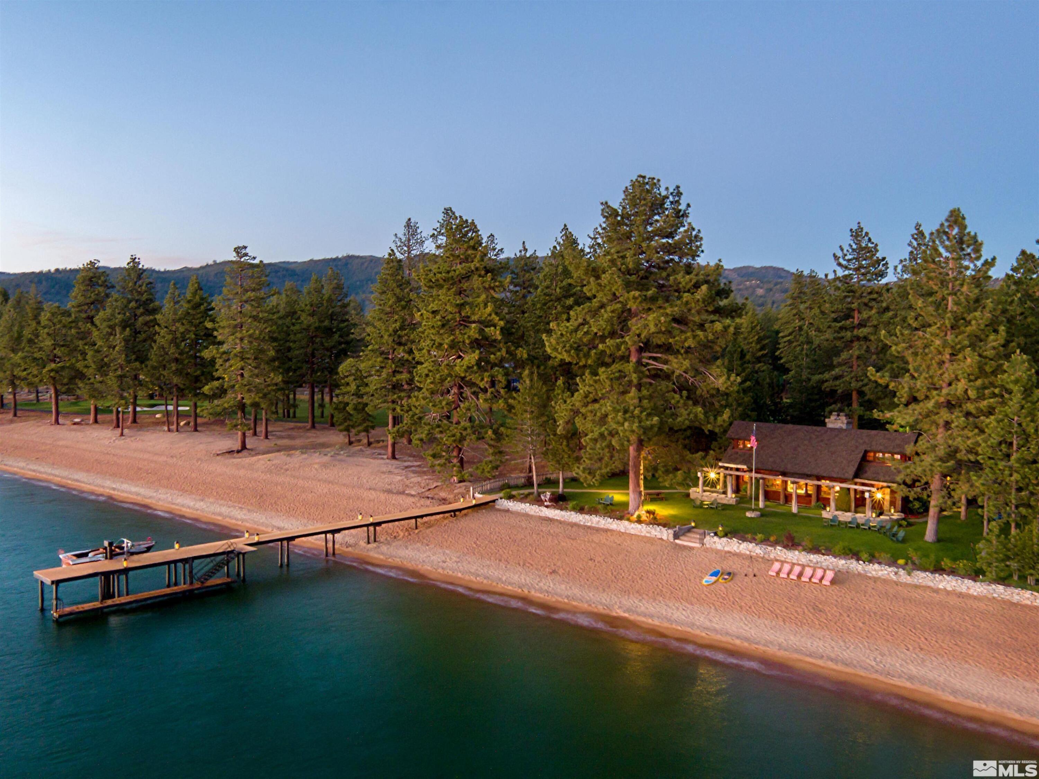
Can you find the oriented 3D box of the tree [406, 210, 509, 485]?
[{"bbox_3d":[-6.719,-4.955,99.059,10.657,29.535,10.657,0,2,-4],"label":"tree"}]

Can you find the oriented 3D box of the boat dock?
[{"bbox_3d":[-16.286,12.415,73.101,5.100,3.200,41.400,3,3,44],"label":"boat dock"}]

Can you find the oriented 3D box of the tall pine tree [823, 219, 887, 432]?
[{"bbox_3d":[41.828,-5.602,112.102,8.138,29.843,8.138,1,3,20],"label":"tall pine tree"}]

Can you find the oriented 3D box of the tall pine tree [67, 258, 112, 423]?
[{"bbox_3d":[-81.718,-9.075,171.578,8.254,30.908,8.254,-1,3,-25],"label":"tall pine tree"}]

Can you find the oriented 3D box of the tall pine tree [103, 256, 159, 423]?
[{"bbox_3d":[-73.857,-9.313,171.082,10.325,31.509,10.325,-1,3,-23],"label":"tall pine tree"}]

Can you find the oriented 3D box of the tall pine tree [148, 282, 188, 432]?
[{"bbox_3d":[-59.804,-5.440,153.774,6.590,25.365,6.590,-1,3,-21],"label":"tall pine tree"}]

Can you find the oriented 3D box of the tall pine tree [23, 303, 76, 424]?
[{"bbox_3d":[-87.268,-4.658,167.573,9.527,22.361,9.527,-1,3,-27],"label":"tall pine tree"}]

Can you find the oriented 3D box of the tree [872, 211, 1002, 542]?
[{"bbox_3d":[31.606,-0.858,68.234,9.489,24.931,9.489,1,3,25],"label":"tree"}]

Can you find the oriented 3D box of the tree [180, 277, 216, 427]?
[{"bbox_3d":[-55.480,-6.124,154.711,5.819,26.700,5.819,-1,3,-20],"label":"tree"}]

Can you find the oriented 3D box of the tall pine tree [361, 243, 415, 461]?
[{"bbox_3d":[-17.700,-4.950,123.500,7.600,28.800,7.600,0,2,0],"label":"tall pine tree"}]

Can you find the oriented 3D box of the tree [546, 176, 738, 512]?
[{"bbox_3d":[10.863,-3.946,80.457,16.678,29.860,15.844,1,2,8],"label":"tree"}]

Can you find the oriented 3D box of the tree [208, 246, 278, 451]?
[{"bbox_3d":[-38.767,-5.642,125.971,10.027,28.318,9.525,0,3,-17],"label":"tree"}]

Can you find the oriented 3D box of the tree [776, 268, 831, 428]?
[{"bbox_3d":[40.519,-4.023,128.081,7.506,25.336,7.506,1,3,18],"label":"tree"}]

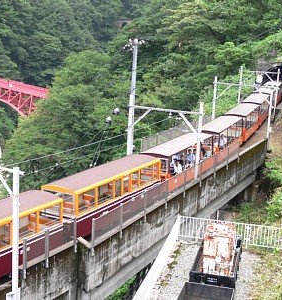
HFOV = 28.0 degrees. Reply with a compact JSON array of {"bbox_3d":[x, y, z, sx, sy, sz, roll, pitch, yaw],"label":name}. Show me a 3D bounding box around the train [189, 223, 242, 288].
[{"bbox_3d":[2.927,4.186,21.486,1.600,1.800,3.750,4,9,13],"label":"train"}]

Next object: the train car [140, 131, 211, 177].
[{"bbox_3d":[2.240,0.624,32.697,1.670,2.316,7.007,6,13,25],"label":"train car"}]

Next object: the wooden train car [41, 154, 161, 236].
[{"bbox_3d":[-1.530,2.002,25.933,1.670,2.329,7.038,7,14,29],"label":"wooden train car"}]

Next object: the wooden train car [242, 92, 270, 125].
[{"bbox_3d":[11.043,-3.826,54.049,1.670,2.316,7.007,5,13,19],"label":"wooden train car"}]

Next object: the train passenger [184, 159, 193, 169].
[{"bbox_3d":[2.719,1.039,32.548,0.430,0.893,0.550,6,13,25],"label":"train passenger"}]

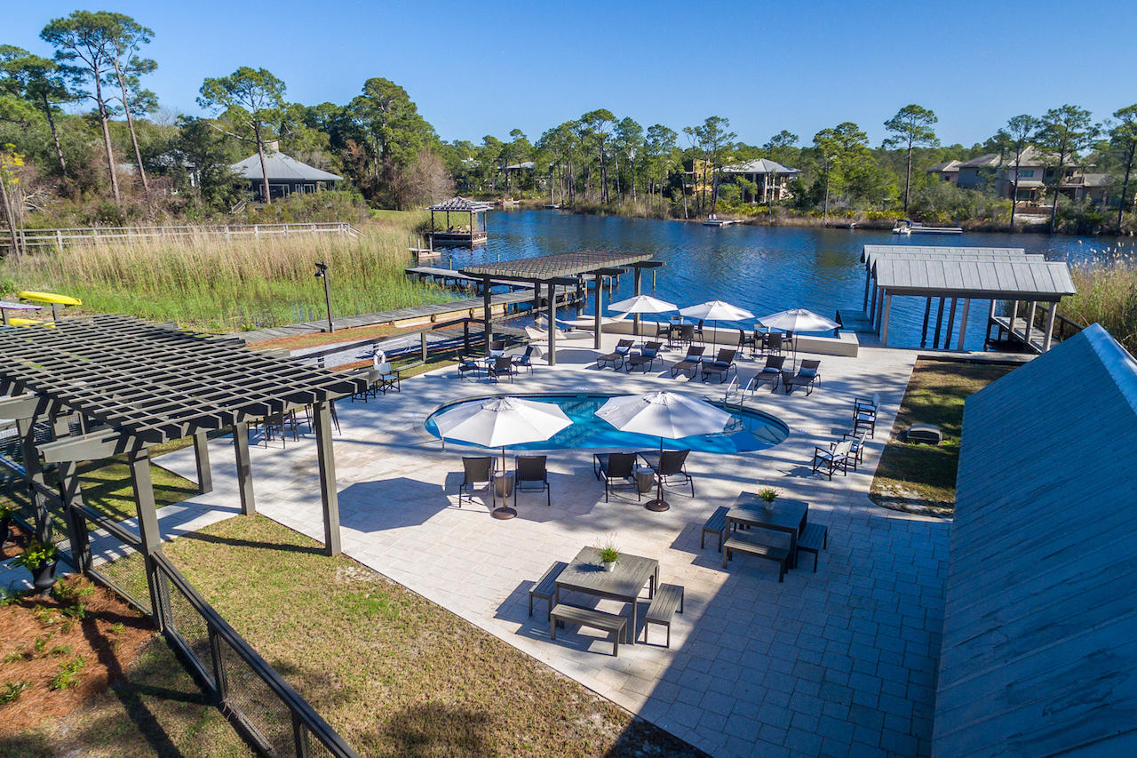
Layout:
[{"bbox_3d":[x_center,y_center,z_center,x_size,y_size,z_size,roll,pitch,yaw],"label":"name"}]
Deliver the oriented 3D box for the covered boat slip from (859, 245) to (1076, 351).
[{"bbox_3d":[17.016,-3.928,28.411,6.600,3.400,8.700,5,18,15],"label":"covered boat slip"}]

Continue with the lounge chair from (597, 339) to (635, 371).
[{"bbox_3d":[1.777,-0.982,23.676,0.680,0.960,1.550,8,17,28],"label":"lounge chair"}]

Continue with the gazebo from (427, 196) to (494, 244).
[{"bbox_3d":[-10.937,-16.068,64.000,5.200,4.500,5.200,3,18,8],"label":"gazebo"}]

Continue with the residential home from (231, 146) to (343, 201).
[{"bbox_3d":[-38.850,-28.143,87.000,14.200,7.200,13.500,-10,20,-30],"label":"residential home"}]

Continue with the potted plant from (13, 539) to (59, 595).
[{"bbox_3d":[-8.555,3.011,10.113,0.680,0.940,0.660,0,15,0],"label":"potted plant"}]

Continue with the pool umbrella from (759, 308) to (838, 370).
[{"bbox_3d":[7.658,-1.272,21.363,2.700,2.350,2.700,0,17,0],"label":"pool umbrella"}]

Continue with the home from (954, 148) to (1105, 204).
[{"bbox_3d":[70.778,-31.564,98.000,14.000,8.200,11.000,0,18,0],"label":"home"}]

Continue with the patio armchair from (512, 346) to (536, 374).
[{"bbox_3d":[-1.627,-0.637,22.564,0.660,0.920,0.600,-4,15,-14],"label":"patio armchair"}]

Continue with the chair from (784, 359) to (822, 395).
[{"bbox_3d":[7.729,-0.099,20.696,0.680,0.960,1.500,11,18,36],"label":"chair"}]

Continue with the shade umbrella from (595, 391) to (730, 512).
[{"bbox_3d":[1.894,1.435,12.888,2.720,2.450,2.680,0,15,0],"label":"shade umbrella"}]

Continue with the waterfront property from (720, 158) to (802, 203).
[{"bbox_3d":[41.412,-42.655,136.000,13.000,9.500,13.500,-13,21,-36],"label":"waterfront property"}]

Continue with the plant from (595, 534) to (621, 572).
[{"bbox_3d":[0.608,2.698,9.622,0.330,0.460,0.330,0,18,0],"label":"plant"}]

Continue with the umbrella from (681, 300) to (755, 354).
[{"bbox_3d":[5.446,-1.767,23.165,2.700,2.320,2.700,0,18,0],"label":"umbrella"}]

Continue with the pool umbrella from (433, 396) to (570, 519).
[{"bbox_3d":[-1.288,1.522,12.477,2.680,2.500,2.680,0,18,0],"label":"pool umbrella"}]

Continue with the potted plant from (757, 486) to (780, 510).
[{"bbox_3d":[3.666,2.176,11.498,0.360,0.380,0.360,0,18,0],"label":"potted plant"}]

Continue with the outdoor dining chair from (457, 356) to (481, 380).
[{"bbox_3d":[-3.384,-0.445,21.371,0.600,0.820,0.580,-5,19,-17],"label":"outdoor dining chair"}]

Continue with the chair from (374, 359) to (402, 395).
[{"bbox_3d":[-5.650,0.010,19.702,0.580,0.860,0.520,-16,23,-41],"label":"chair"}]

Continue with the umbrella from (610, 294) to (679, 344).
[{"bbox_3d":[2.899,-2.069,24.782,2.720,2.450,2.680,0,15,0],"label":"umbrella"}]

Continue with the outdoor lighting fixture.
[{"bbox_3d":[-10.489,-3.457,27.075,0.480,3.030,0.300,0,18,0],"label":"outdoor lighting fixture"}]

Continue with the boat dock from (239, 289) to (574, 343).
[{"bbox_3d":[-7.506,-3.709,35.731,20.870,0.600,2.400,-16,23,-41],"label":"boat dock"}]

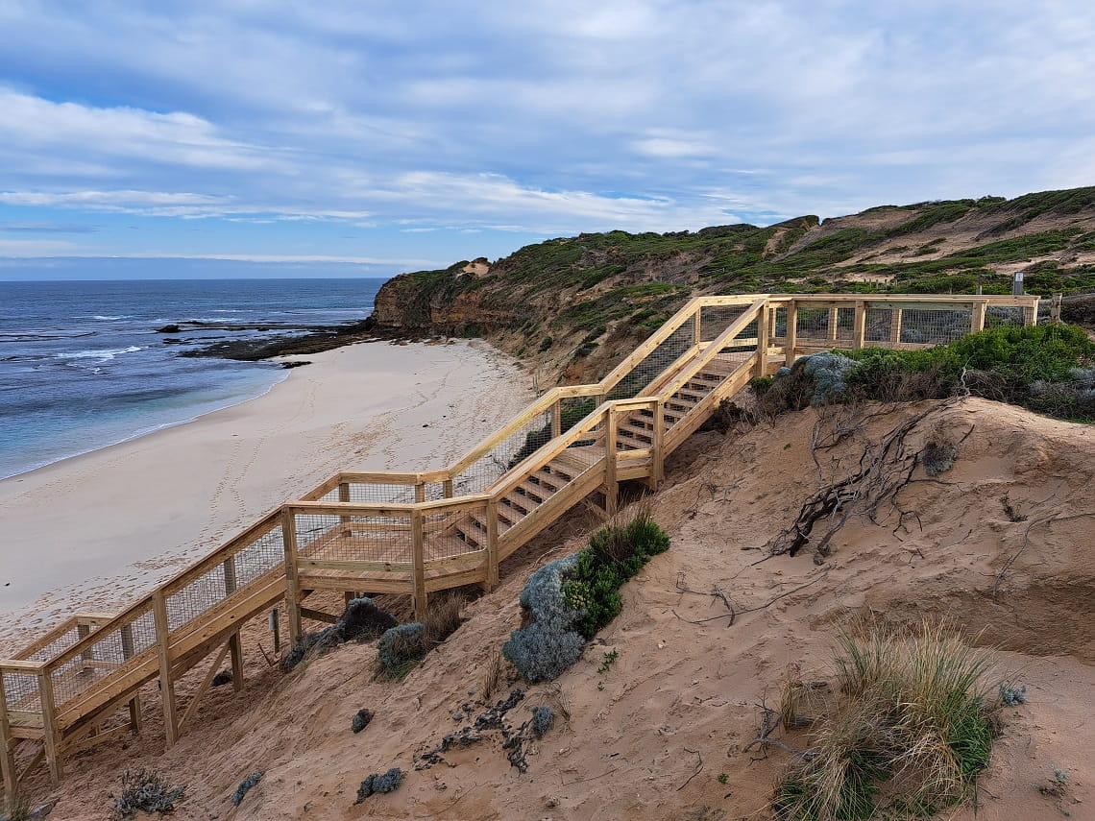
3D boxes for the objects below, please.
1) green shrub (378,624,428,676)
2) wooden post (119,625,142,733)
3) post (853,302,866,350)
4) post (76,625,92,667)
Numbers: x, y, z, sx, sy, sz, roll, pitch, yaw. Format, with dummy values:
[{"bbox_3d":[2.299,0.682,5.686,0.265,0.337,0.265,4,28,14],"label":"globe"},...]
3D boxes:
[{"bbox_3d":[-1.906,3.166,10.011,0.660,0.550,0.600,-3,10,-12],"label":"green shrub"},{"bbox_3d":[-8.180,5.284,14.901,0.135,2.341,0.135,2,10,13],"label":"wooden post"},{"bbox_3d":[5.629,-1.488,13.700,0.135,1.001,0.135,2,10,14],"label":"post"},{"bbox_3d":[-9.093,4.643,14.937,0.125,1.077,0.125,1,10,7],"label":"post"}]

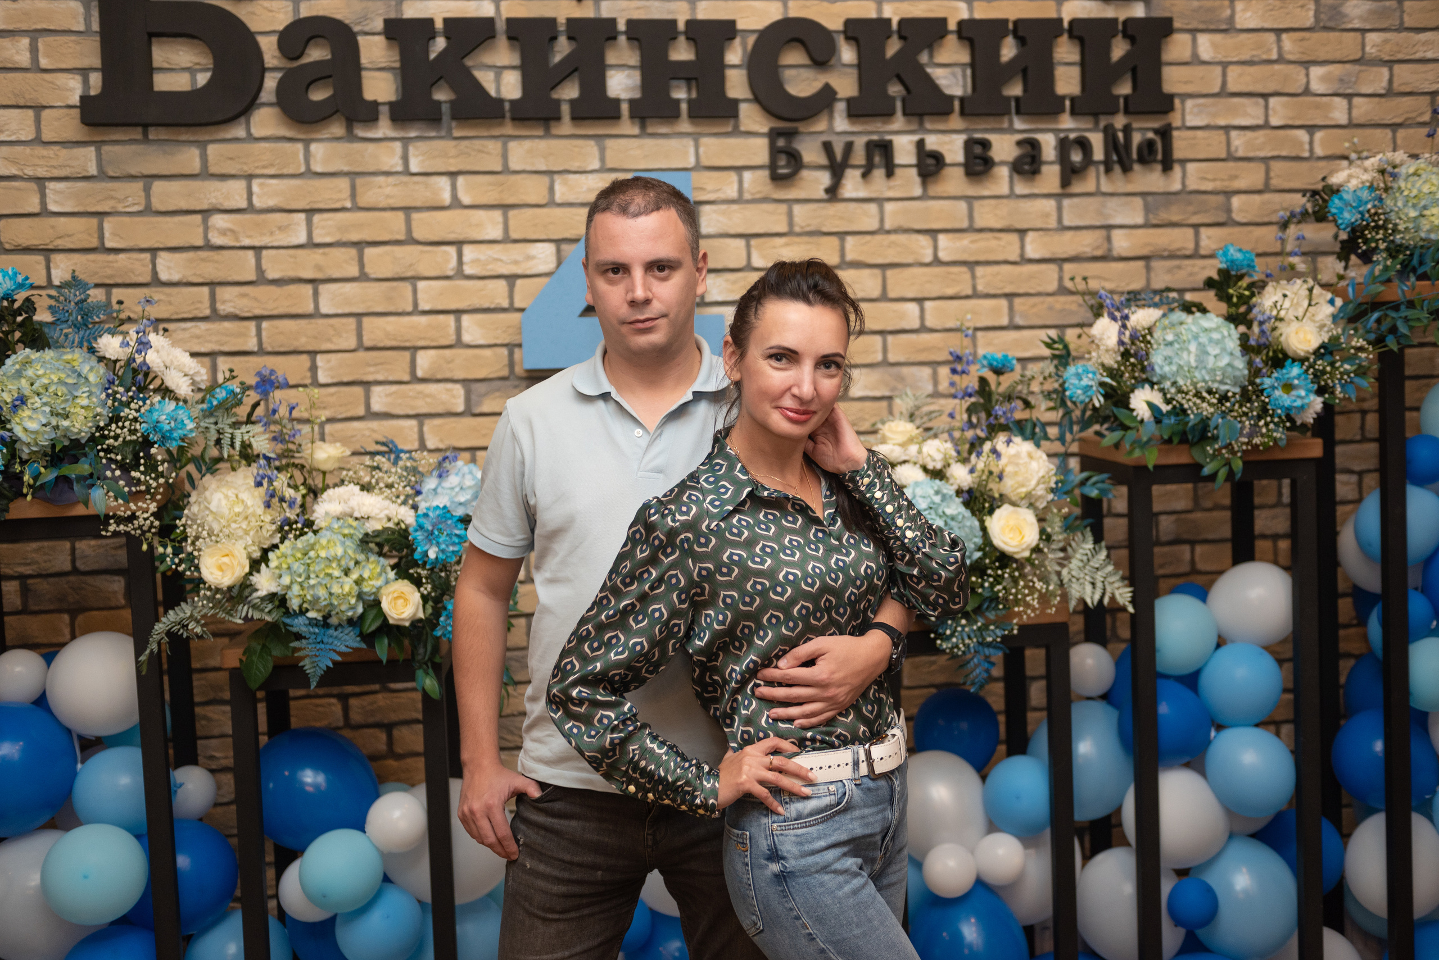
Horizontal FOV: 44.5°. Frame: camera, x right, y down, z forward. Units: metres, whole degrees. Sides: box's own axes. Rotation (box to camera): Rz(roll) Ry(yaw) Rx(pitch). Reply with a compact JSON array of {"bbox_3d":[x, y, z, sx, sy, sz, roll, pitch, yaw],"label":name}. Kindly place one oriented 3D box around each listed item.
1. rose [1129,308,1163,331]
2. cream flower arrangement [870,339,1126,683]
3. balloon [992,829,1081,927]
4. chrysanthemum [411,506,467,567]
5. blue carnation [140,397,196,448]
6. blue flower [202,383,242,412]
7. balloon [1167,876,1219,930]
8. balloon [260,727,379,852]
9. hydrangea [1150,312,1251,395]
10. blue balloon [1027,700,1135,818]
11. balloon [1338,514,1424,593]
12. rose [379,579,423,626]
[{"bbox_3d":[0.919,-0.347,3.788,0.075,0.051,0.070,-1,4,14],"label":"rose"},{"bbox_3d":[0.562,0.059,3.643,0.582,0.740,0.500,-3,4,-5],"label":"cream flower arrangement"},{"bbox_3d":[0.673,0.840,3.740,0.199,0.220,0.205,-2,3,10],"label":"balloon"},{"bbox_3d":[-0.531,0.106,3.330,0.102,0.117,0.060,-3,3,-9],"label":"chrysanthemum"},{"bbox_3d":[-0.978,-0.102,3.115,0.102,0.090,0.075,-3,4,-15],"label":"blue carnation"},{"bbox_3d":[-0.900,-0.149,3.190,0.076,0.048,0.074,-26,6,-5],"label":"blue flower"},{"bbox_3d":[1.002,0.895,3.720,0.107,0.114,0.111,-1,3,15],"label":"balloon"},{"bbox_3d":[-0.790,0.601,3.421,0.256,0.243,0.249,-3,4,-14],"label":"balloon"},{"bbox_3d":[1.019,-0.273,3.740,0.207,0.174,0.165,-1,3,15],"label":"hydrangea"},{"bbox_3d":[0.780,0.605,3.795,0.230,0.262,0.246,-2,4,11],"label":"blue balloon"},{"bbox_3d":[1.517,0.166,4.020,0.196,0.193,0.200,-1,4,21],"label":"balloon"},{"bbox_3d":[-0.581,0.225,3.208,0.082,0.085,0.066,-3,4,-10],"label":"rose"}]

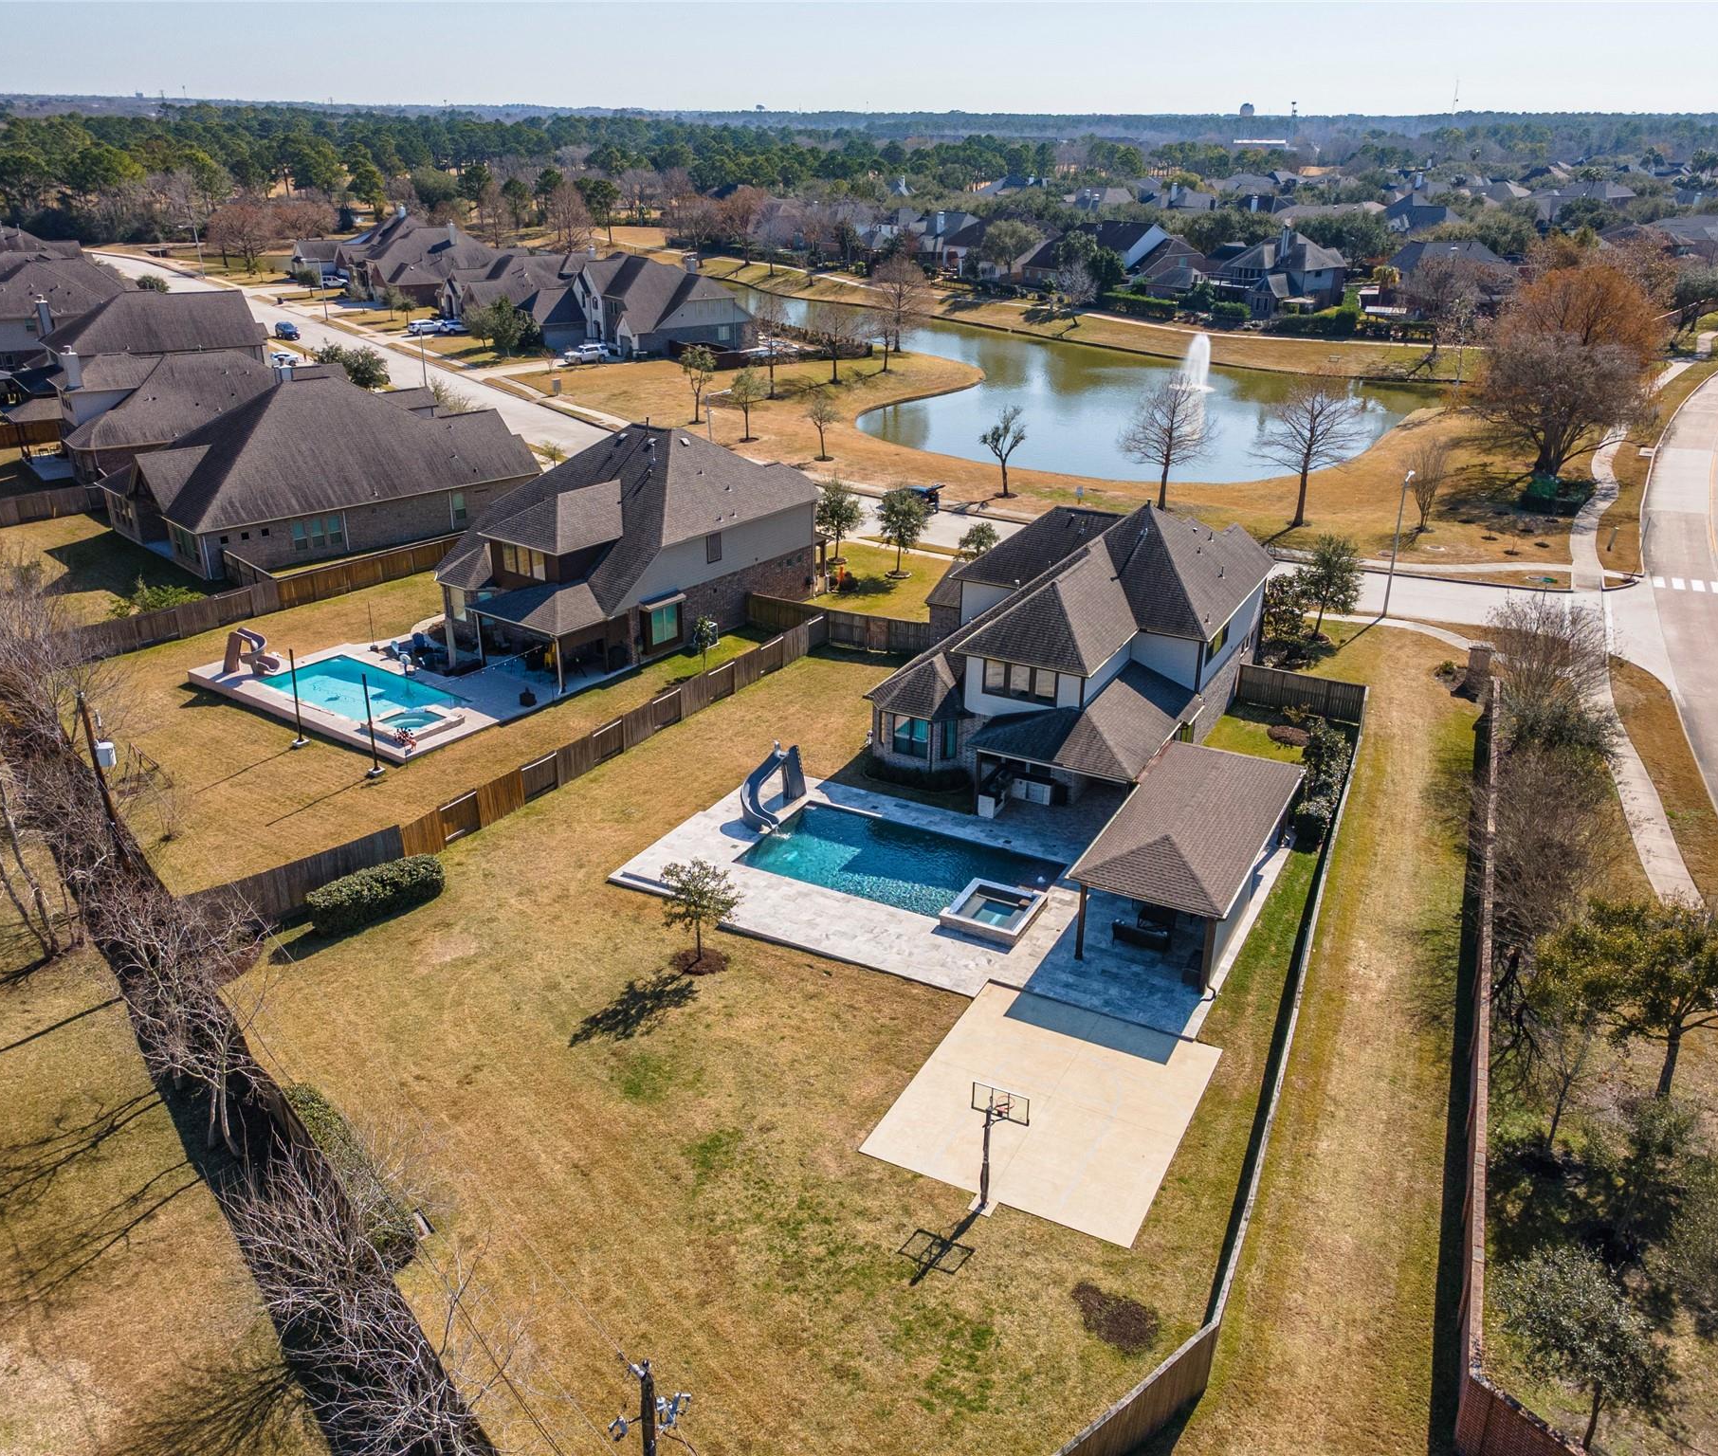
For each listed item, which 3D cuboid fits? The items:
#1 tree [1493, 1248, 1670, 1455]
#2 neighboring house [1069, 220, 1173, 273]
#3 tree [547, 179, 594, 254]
[{"bbox_3d":[17.477,15.670,33.005,3.900,6.300,3.900,18,30,33],"label":"tree"},{"bbox_3d":[50.028,-93.755,265.960,16.500,11.000,20.000,20,31,35],"label":"neighboring house"},{"bbox_3d":[-65.791,-115.668,305.263,9.900,15.500,9.900,-4,25,-11],"label":"tree"}]

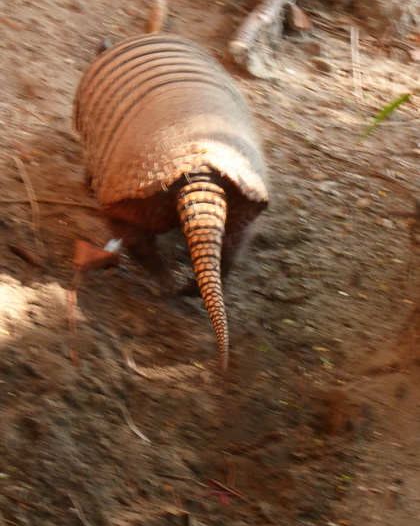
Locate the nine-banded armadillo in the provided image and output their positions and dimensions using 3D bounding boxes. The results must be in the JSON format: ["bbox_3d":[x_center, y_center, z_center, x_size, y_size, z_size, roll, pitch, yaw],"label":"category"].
[{"bbox_3d":[-0.042,-0.106,5.067,0.205,0.200,0.680,-5,24,-12],"label":"nine-banded armadillo"}]

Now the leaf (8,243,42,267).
[{"bbox_3d":[-0.205,-0.008,5.073,0.020,0.014,0.045,-18,29,-36],"label":"leaf"}]

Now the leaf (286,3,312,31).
[{"bbox_3d":[0.113,-0.312,5.770,0.030,0.022,0.034,4,23,9],"label":"leaf"}]

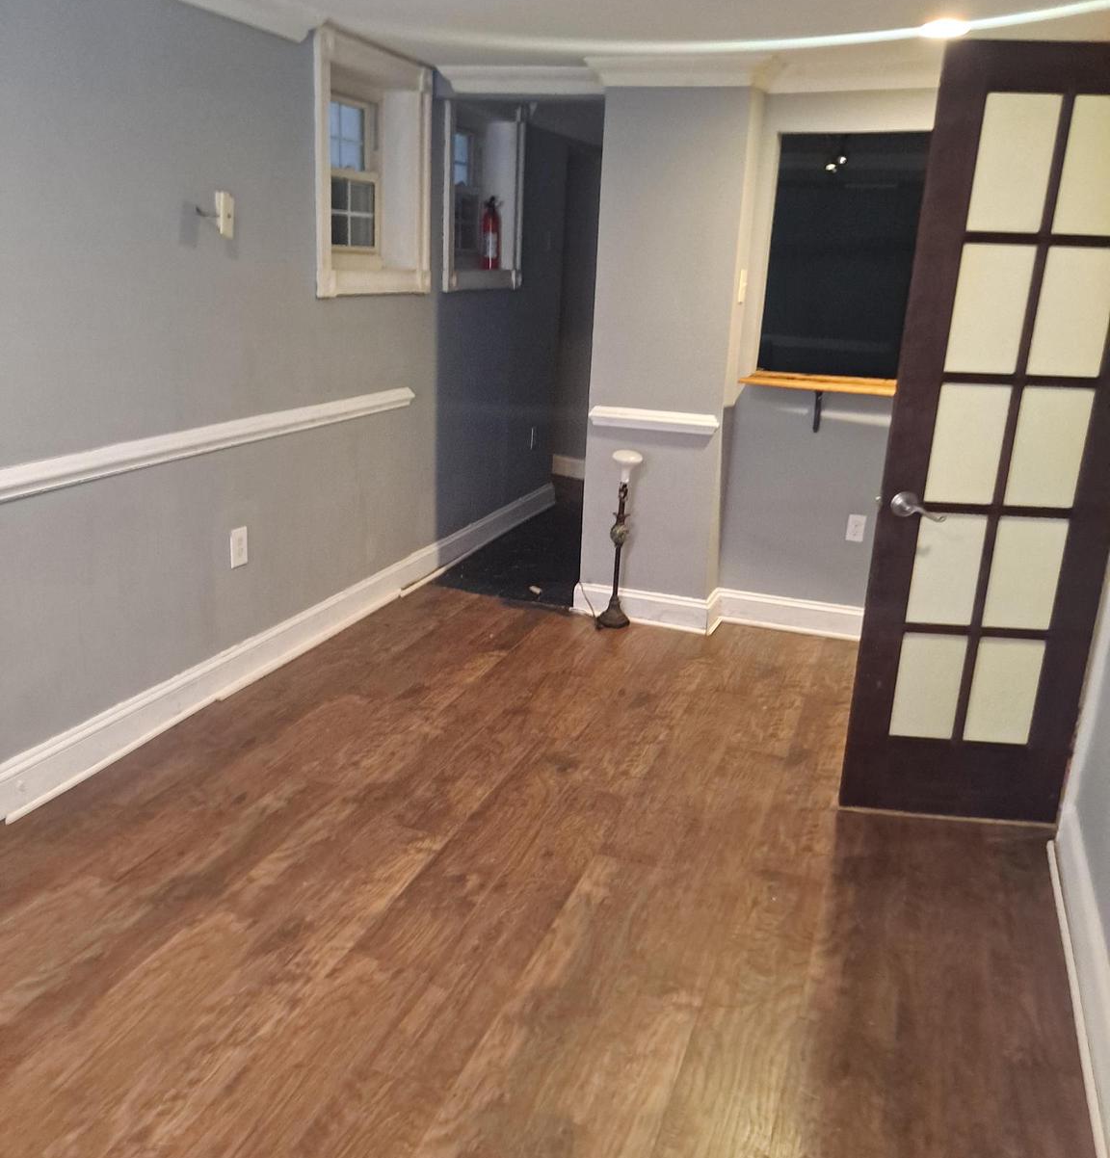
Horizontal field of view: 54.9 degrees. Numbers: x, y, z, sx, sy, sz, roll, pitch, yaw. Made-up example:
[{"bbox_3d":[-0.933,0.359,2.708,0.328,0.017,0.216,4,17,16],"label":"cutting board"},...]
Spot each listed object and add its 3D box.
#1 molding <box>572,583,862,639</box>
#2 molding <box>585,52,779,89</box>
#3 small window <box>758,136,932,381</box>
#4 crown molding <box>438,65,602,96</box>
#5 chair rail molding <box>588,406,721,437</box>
[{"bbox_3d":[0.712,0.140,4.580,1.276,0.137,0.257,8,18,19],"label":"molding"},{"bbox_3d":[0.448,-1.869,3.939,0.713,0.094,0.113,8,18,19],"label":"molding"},{"bbox_3d":[1.125,-1.241,4.138,0.598,0.906,0.091,8,18,19],"label":"small window"},{"bbox_3d":[-0.115,-1.996,4.277,0.710,0.095,0.091,8,18,19],"label":"crown molding"},{"bbox_3d":[0.399,-0.645,4.351,0.553,0.077,0.038,8,18,19],"label":"chair rail molding"}]

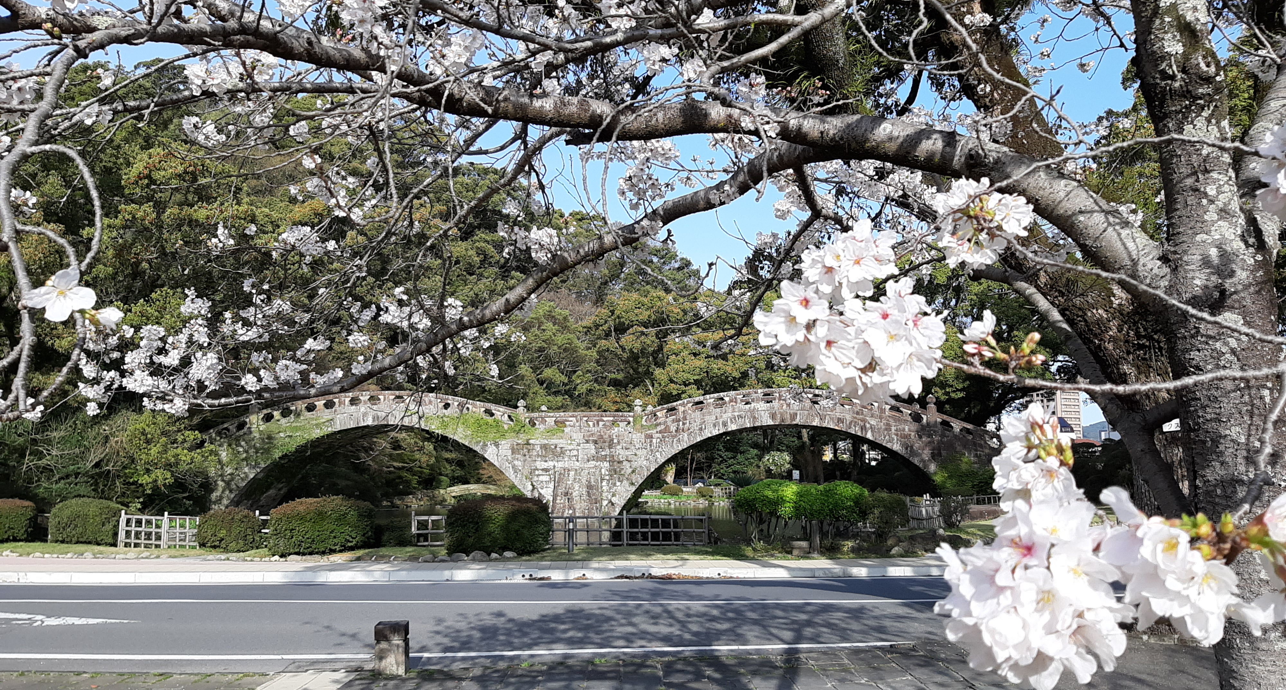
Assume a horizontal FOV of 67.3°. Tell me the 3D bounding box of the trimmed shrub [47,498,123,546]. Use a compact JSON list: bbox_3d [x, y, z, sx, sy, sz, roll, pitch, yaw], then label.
[{"bbox_3d":[-12.500,4.006,21.967,1.500,1.020,1.250,0,-7,0],"label":"trimmed shrub"}]

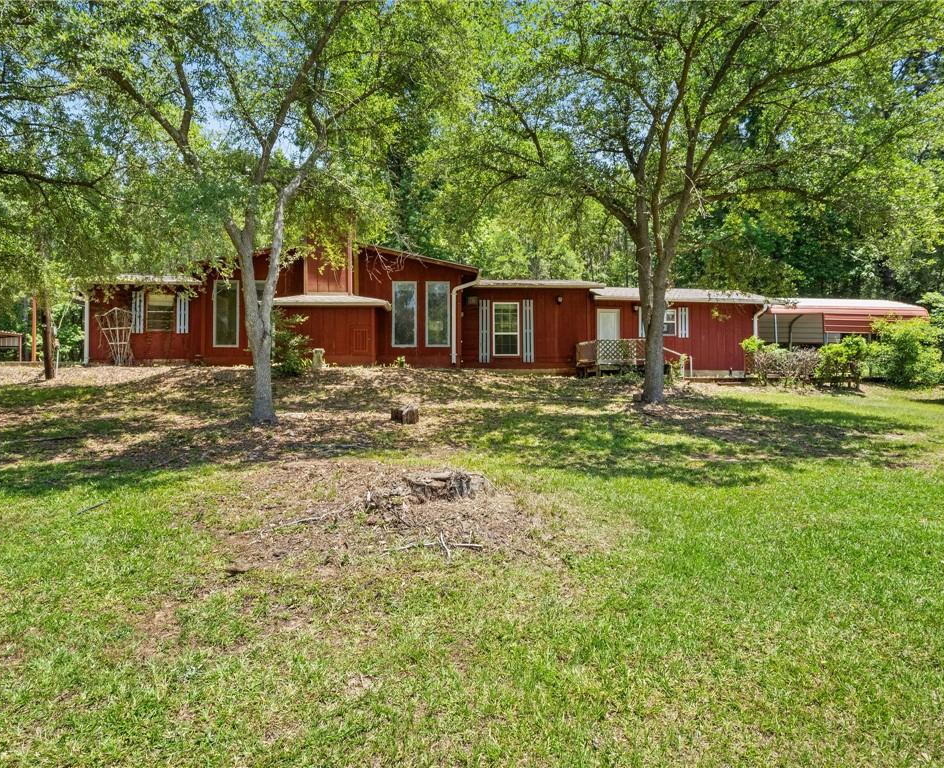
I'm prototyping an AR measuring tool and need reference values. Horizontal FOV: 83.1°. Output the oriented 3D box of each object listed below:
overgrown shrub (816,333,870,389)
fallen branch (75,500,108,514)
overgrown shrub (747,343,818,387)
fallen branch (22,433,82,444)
[{"bbox_3d":[12.454,-0.740,17.900,1.550,1.800,1.350,0,0,0],"label":"overgrown shrub"},{"bbox_3d":[-3.599,1.171,5.050,0.060,0.040,0.380,0,0,37],"label":"fallen branch"},{"bbox_3d":[10.671,-0.670,18.300,2.250,1.500,1.350,0,0,0],"label":"overgrown shrub"},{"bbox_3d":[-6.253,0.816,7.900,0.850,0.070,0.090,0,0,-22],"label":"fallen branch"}]

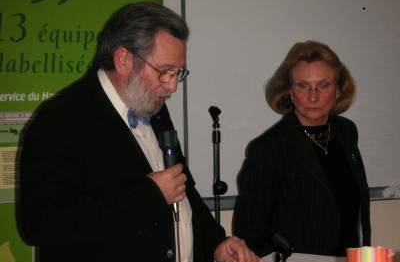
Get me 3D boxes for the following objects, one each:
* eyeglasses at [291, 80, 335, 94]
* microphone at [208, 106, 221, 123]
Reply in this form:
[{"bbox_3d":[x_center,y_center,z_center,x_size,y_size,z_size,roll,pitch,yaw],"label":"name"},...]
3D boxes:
[{"bbox_3d":[0.345,-0.142,3.885,0.135,0.042,0.140,0,8,9],"label":"eyeglasses"},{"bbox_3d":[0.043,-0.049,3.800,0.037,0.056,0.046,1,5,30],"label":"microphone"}]

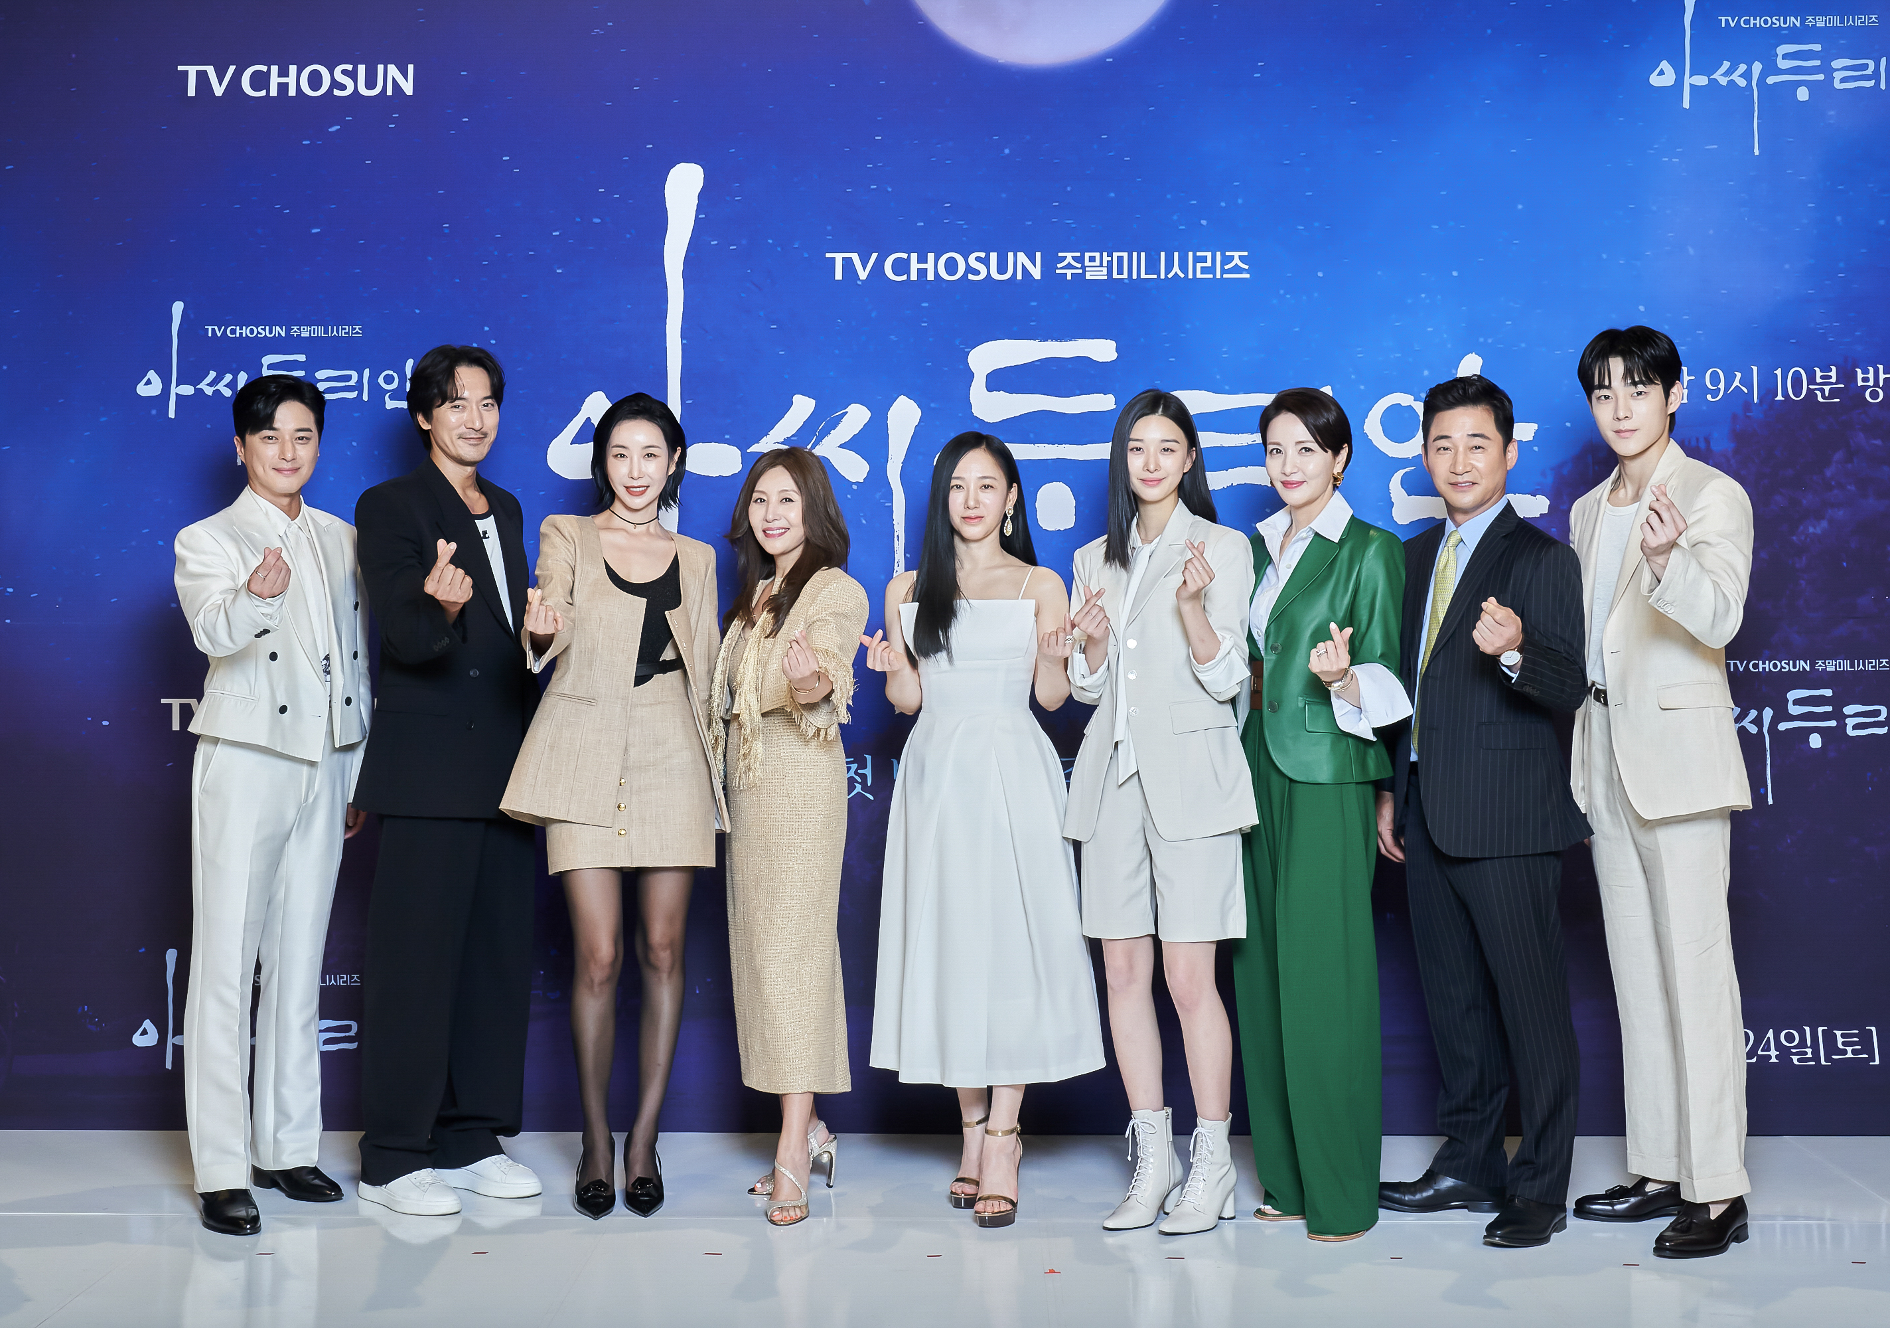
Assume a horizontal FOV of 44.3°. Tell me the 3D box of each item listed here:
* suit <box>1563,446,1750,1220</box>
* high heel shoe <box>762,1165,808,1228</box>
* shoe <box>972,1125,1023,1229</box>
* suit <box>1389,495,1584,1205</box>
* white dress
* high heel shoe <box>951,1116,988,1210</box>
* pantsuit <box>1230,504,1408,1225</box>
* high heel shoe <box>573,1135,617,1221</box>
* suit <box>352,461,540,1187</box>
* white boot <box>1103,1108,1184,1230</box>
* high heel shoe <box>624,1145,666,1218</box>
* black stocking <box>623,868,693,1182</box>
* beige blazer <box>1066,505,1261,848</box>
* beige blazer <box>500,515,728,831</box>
[{"bbox_3d":[1.500,0.325,4.880,0.460,1.580,0.360,1,1,40],"label":"suit"},{"bbox_3d":[-0.335,1.107,4.952,0.090,0.135,0.215,0,-2,-2],"label":"high heel shoe"},{"bbox_3d":[0.120,1.086,4.948,0.092,0.175,0.220,0,-2,7],"label":"shoe"},{"bbox_3d":[1.145,0.395,4.930,0.480,1.460,0.360,1,1,38],"label":"suit"},{"bbox_3d":[0.093,0.370,5.007,0.500,1.040,0.400,0,-2,0],"label":"white dress"},{"bbox_3d":[0.058,1.095,5.170,0.090,0.185,0.220,0,1,7],"label":"high heel shoe"},{"bbox_3d":[0.774,0.404,4.886,0.430,1.510,0.330,-1,-2,26],"label":"pantsuit"},{"bbox_3d":[-0.760,1.120,5.080,0.090,0.137,0.240,0,1,-6],"label":"high heel shoe"},{"bbox_3d":[-1.097,0.358,5.128,0.470,1.560,0.350,1,-2,-32],"label":"suit"},{"bbox_3d":[0.424,1.073,4.960,0.100,0.235,0.250,1,1,41],"label":"white boot"},{"bbox_3d":[-0.651,1.119,5.053,0.088,0.120,0.235,0,-2,-8],"label":"high heel shoe"},{"bbox_3d":[-0.628,0.790,5.110,0.150,0.700,0.170,0,1,-5],"label":"black stocking"},{"bbox_3d":[0.444,0.015,4.899,0.430,0.710,0.310,-1,-2,18],"label":"beige blazer"},{"bbox_3d":[-0.723,0.019,5.080,0.490,0.690,0.320,0,1,-3],"label":"beige blazer"}]

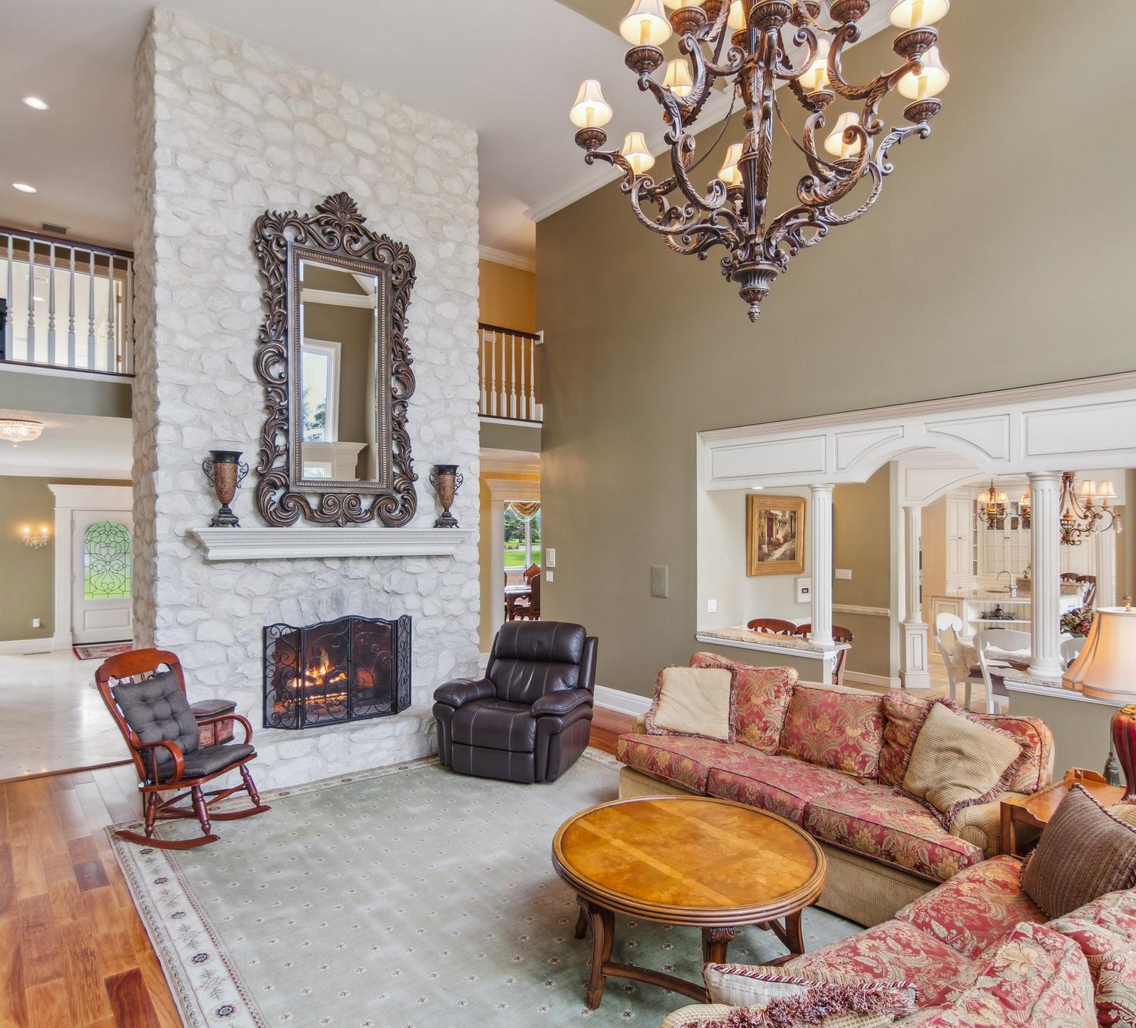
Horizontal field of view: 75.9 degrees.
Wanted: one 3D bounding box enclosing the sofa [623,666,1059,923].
[{"bbox_3d":[1.346,1.466,4.121,0.984,0.905,2.244,0,-1,-39],"label":"sofa"}]

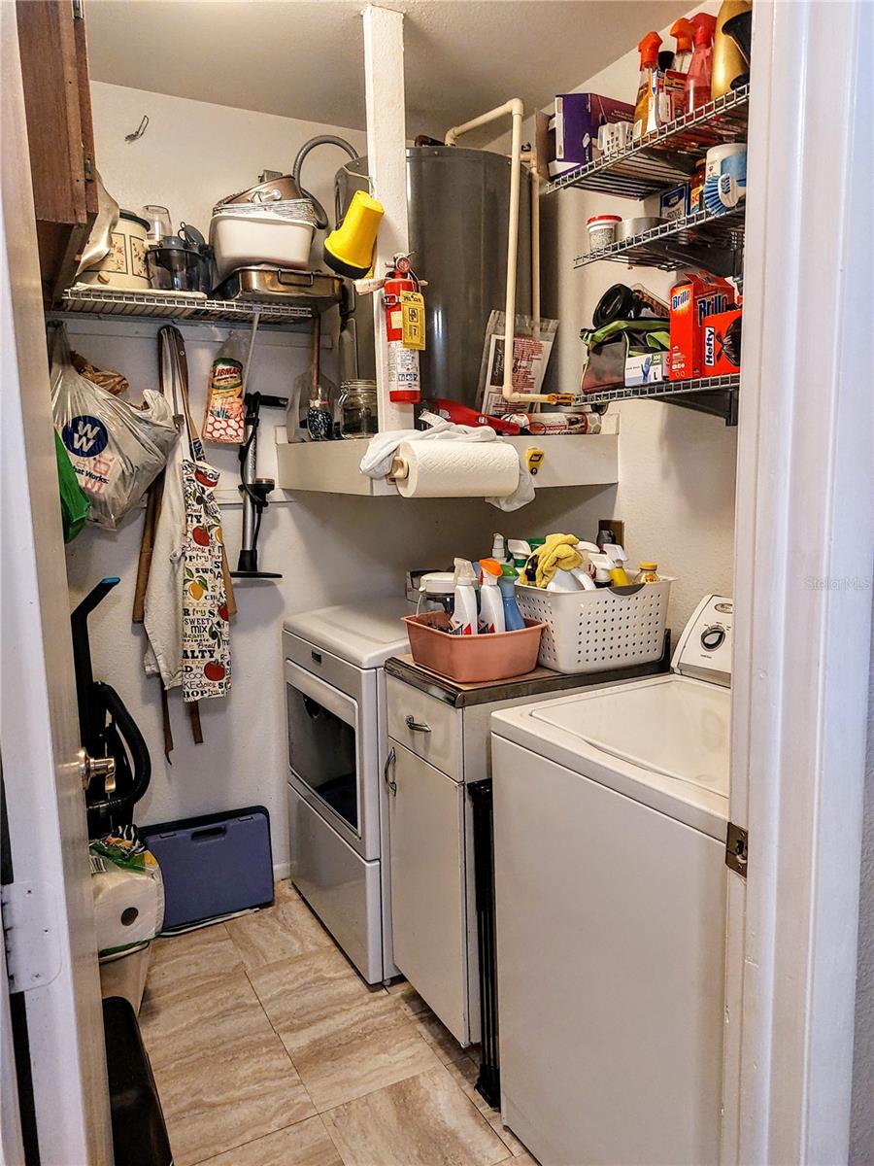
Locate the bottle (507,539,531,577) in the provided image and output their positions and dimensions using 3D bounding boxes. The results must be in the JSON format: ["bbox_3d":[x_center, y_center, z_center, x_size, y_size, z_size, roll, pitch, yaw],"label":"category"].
[{"bbox_3d":[0.211,0.026,2.067,0.095,0.262,0.060,-6,9,-29],"label":"bottle"}]

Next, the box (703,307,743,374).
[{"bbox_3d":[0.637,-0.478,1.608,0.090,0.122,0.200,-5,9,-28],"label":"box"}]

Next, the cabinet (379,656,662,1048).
[{"bbox_3d":[0.224,0.622,2.033,0.600,0.890,0.375,-5,9,-28],"label":"cabinet"}]

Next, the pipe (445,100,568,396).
[{"bbox_3d":[0.186,-0.886,2.229,0.255,0.760,0.220,-5,9,-28],"label":"pipe"}]

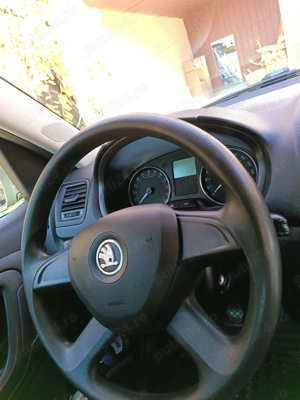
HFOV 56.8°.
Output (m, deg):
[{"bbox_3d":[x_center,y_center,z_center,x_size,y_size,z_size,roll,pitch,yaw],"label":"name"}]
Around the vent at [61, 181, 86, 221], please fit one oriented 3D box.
[{"bbox_3d":[-0.166,0.004,0.627,0.071,0.085,0.030,-8,-16,30],"label":"vent"}]

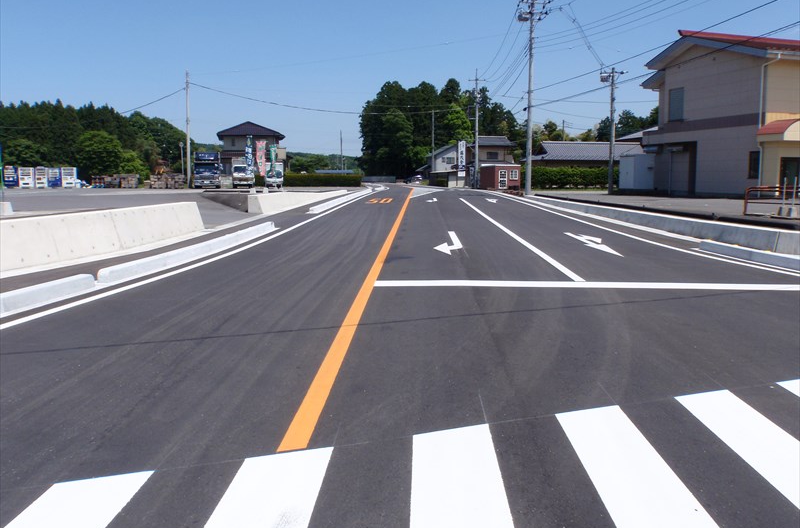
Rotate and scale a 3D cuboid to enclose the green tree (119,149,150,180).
[{"bbox_3d":[-26.786,-9.677,65.288,3.300,3.892,3.200,-3,9,-22],"label":"green tree"}]

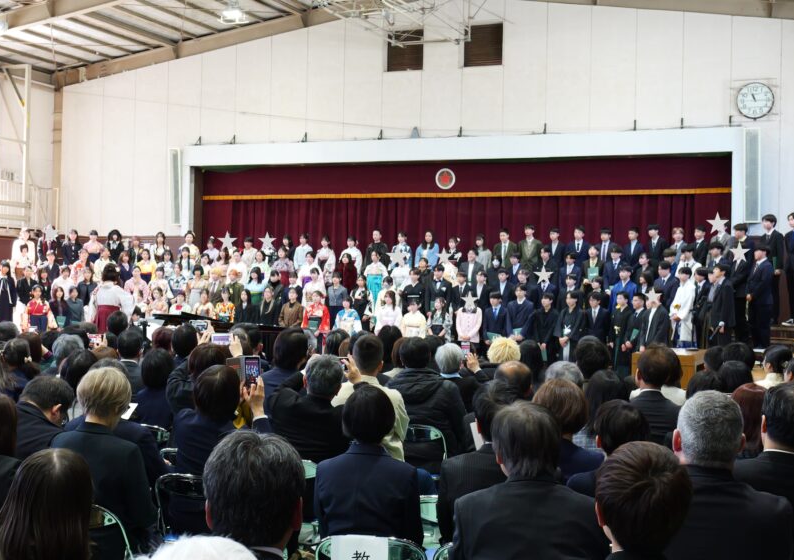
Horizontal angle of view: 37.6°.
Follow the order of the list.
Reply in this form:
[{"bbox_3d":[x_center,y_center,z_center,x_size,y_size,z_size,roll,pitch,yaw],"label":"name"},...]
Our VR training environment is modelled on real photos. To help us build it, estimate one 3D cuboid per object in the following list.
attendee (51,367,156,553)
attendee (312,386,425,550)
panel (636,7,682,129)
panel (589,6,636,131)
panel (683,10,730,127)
[{"bbox_3d":[-1.113,1.038,4.913,0.480,1.300,0.720,1,-1,22],"label":"attendee"},{"bbox_3d":[-0.035,1.047,4.694,0.460,1.280,0.780,1,-1,23],"label":"attendee"},{"bbox_3d":[5.091,-4.066,22.612,0.900,2.310,0.080,1,-1,23],"label":"panel"},{"bbox_3d":[4.060,-3.948,21.828,0.850,2.350,0.100,1,-1,22],"label":"panel"},{"bbox_3d":[5.919,-4.003,22.263,0.900,2.198,0.080,1,-1,23],"label":"panel"}]

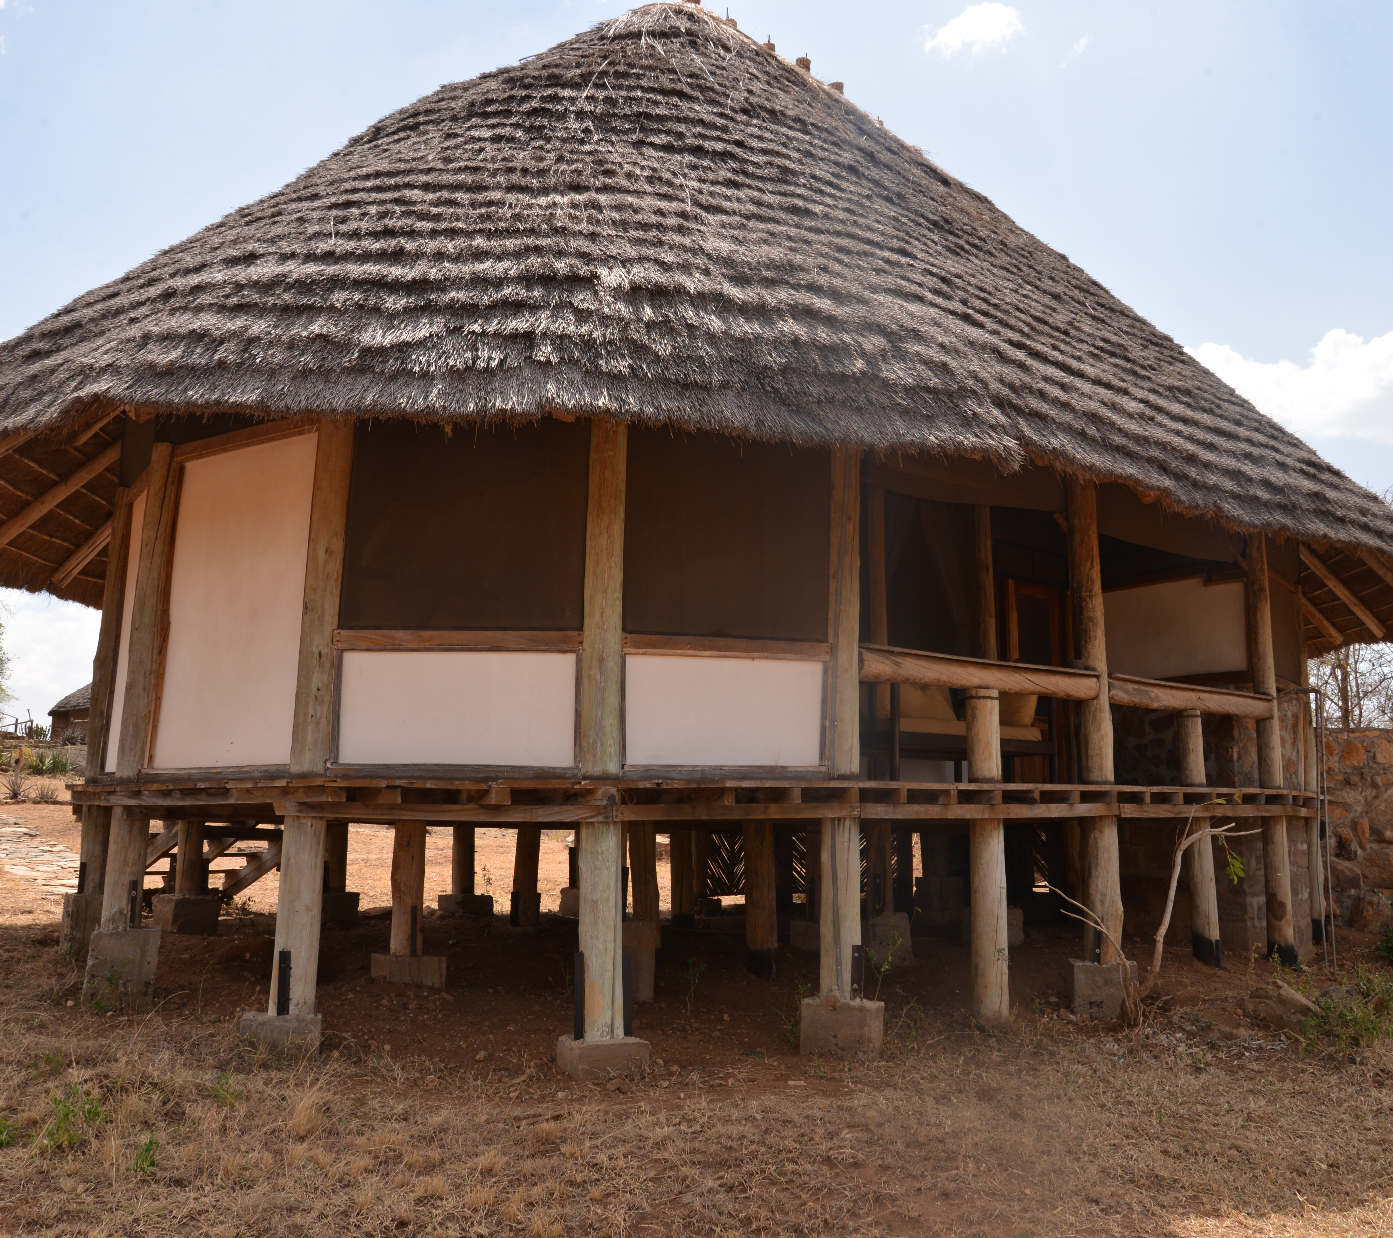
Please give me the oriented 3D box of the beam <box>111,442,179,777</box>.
[{"bbox_3d":[-3.811,-0.085,9.290,0.210,2.338,0.210,2,-8,0],"label":"beam"}]

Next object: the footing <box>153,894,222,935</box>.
[{"bbox_3d":[-4.697,2.715,12.336,0.470,0.340,0.470,-7,-11,39],"label":"footing"}]

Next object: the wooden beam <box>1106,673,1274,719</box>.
[{"bbox_3d":[4.501,0.720,11.963,0.210,0.220,3.275,-8,-11,44],"label":"wooden beam"}]

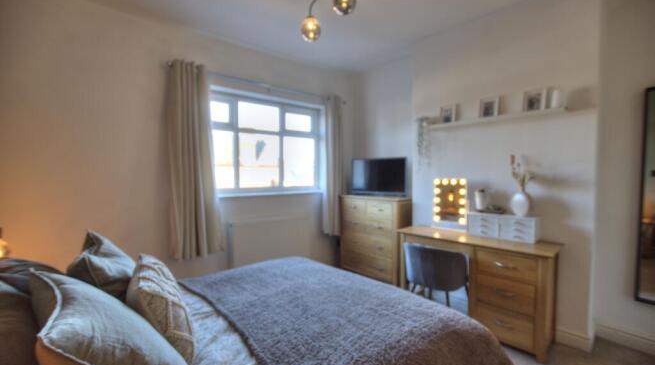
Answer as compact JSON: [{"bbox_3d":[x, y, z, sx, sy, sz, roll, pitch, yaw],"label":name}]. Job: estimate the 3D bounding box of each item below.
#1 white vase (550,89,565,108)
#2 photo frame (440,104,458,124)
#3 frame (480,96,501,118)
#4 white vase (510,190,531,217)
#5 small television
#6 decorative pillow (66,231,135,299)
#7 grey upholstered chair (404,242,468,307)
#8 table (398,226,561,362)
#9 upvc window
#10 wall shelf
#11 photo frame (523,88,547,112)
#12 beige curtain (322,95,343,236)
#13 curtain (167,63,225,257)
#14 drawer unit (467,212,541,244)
[{"bbox_3d":[1.740,-0.624,2.063,0.085,0.155,0.085,-2,2,-42],"label":"white vase"},{"bbox_3d":[1.151,-0.644,2.584,0.030,0.160,0.145,-2,2,-45],"label":"photo frame"},{"bbox_3d":[1.393,-0.641,2.343,0.030,0.160,0.145,-2,2,-45],"label":"frame"},{"bbox_3d":[1.543,0.170,2.182,0.142,0.200,0.142,-2,2,-45],"label":"white vase"},{"bbox_3d":[0.563,-0.062,3.088,0.100,0.422,0.730,-2,2,-45],"label":"small television"},{"bbox_3d":[-1.139,0.441,1.400,0.150,0.390,0.420,-41,23,-27],"label":"decorative pillow"},{"bbox_3d":[0.965,0.881,2.345,0.480,0.730,0.490,2,3,43],"label":"grey upholstered chair"},{"bbox_3d":[1.256,0.864,2.441,0.385,0.757,1.222,-2,3,-44],"label":"table"},{"bbox_3d":[-0.769,-0.418,3.265,1.620,1.120,0.100,-1,2,-37],"label":"upvc window"},{"bbox_3d":[1.424,-0.537,2.422,0.110,0.050,1.086,-2,2,-42],"label":"wall shelf"},{"bbox_3d":[1.613,-0.633,2.122,0.030,0.160,0.145,-2,2,-45],"label":"photo frame"},{"bbox_3d":[0.060,-0.220,3.714,0.330,1.900,0.140,-1,2,-37],"label":"beige curtain"},{"bbox_3d":[-1.305,-0.200,2.700,0.470,1.880,0.140,-1,2,-37],"label":"curtain"},{"bbox_3d":[1.450,0.364,2.274,0.180,0.196,0.455,-2,2,-45],"label":"drawer unit"}]

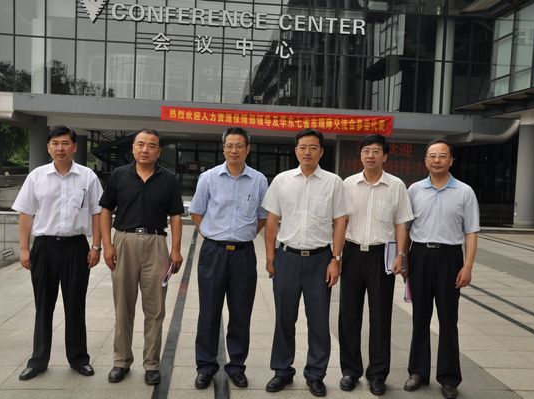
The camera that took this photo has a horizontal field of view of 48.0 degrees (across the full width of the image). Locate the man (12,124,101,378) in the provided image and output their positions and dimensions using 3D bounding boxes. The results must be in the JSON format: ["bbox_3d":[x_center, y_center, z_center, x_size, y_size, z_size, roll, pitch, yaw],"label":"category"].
[{"bbox_3d":[-1.461,0.351,4.190,0.620,1.730,0.340,1,3,-16],"label":"man"}]

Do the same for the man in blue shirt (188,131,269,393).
[{"bbox_3d":[-0.261,0.378,4.115,0.540,1.745,0.360,2,3,-5],"label":"man in blue shirt"}]

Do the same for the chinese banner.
[{"bbox_3d":[0.394,-2.942,22.500,8.771,0.713,0.060,2,3,-5],"label":"chinese banner"}]

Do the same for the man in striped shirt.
[{"bbox_3d":[0.723,0.426,4.127,0.570,1.735,0.340,3,3,13],"label":"man in striped shirt"}]

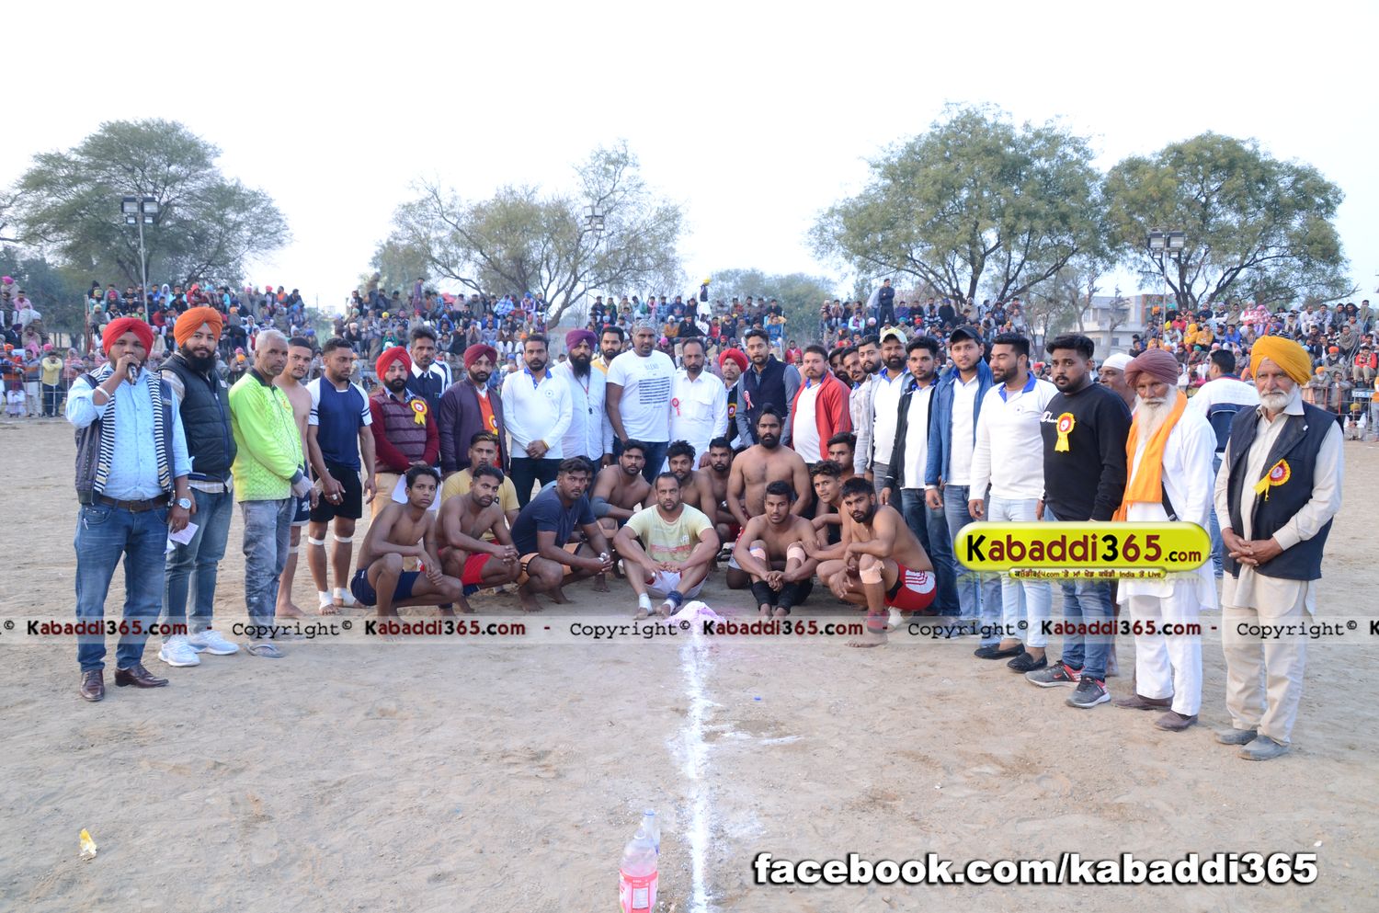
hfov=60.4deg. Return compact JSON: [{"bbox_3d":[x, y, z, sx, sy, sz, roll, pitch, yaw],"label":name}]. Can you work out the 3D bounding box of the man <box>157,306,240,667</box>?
[{"bbox_3d":[-2.617,0.139,6.288,0.360,1.845,0.480,4,5,35],"label":"man"}]

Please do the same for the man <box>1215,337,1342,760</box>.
[{"bbox_3d":[2.482,0.371,5.010,0.360,1.747,0.540,-2,5,-38],"label":"man"}]

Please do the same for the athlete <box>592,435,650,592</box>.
[{"bbox_3d":[-0.459,0.409,8.350,0.560,1.020,0.660,-1,5,-14],"label":"athlete"}]

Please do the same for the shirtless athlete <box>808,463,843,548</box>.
[{"bbox_3d":[0.985,0.504,7.550,0.470,0.950,0.620,6,7,44],"label":"shirtless athlete"}]

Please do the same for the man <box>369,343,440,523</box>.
[{"bbox_3d":[-1.928,0.096,8.000,0.520,1.690,0.340,0,5,-12],"label":"man"}]

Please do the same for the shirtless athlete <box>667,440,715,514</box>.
[{"bbox_3d":[-0.042,0.418,8.300,0.600,1.040,0.660,0,5,-3],"label":"shirtless athlete"}]

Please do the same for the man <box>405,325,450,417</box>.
[{"bbox_3d":[-1.853,-0.020,8.300,0.490,1.795,0.310,0,5,-10],"label":"man"}]

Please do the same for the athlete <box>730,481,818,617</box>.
[{"bbox_3d":[0.548,0.589,7.547,0.540,0.865,0.780,2,4,8],"label":"athlete"}]

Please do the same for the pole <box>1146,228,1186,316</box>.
[{"bbox_3d":[11.655,-3.223,29.000,0.880,4.720,0.350,1,5,6],"label":"pole"}]

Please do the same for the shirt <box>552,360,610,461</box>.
[{"bbox_3d":[-0.804,-0.340,8.800,0.460,0.741,0.270,-1,5,-14],"label":"shirt"}]

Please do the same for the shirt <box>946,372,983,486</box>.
[{"bbox_3d":[1.537,-0.154,6.750,0.390,0.648,0.250,4,6,30],"label":"shirt"}]

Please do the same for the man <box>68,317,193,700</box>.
[{"bbox_3d":[-2.650,0.230,5.607,0.560,1.765,0.400,-2,5,-36],"label":"man"}]

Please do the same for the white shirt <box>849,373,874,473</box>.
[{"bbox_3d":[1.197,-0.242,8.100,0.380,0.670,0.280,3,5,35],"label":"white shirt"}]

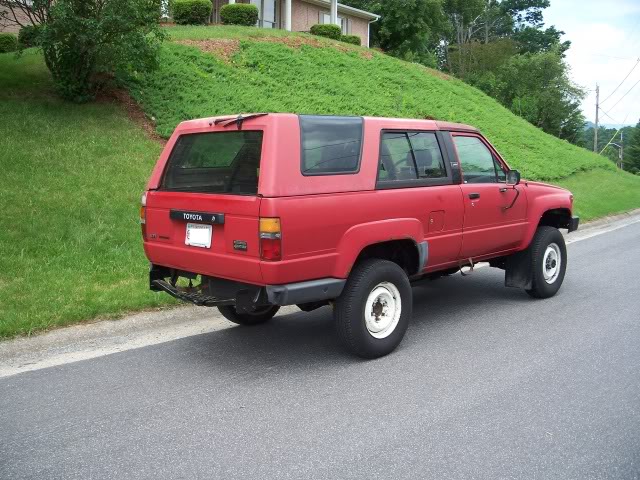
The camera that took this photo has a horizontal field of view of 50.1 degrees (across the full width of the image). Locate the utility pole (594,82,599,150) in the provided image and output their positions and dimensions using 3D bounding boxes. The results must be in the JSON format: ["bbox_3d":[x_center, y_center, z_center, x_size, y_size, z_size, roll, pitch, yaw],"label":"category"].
[{"bbox_3d":[31.480,-13.397,78.000,0.300,9.200,0.300,-1,7,0],"label":"utility pole"}]

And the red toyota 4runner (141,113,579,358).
[{"bbox_3d":[0.696,-0.190,6.329,1.720,1.770,4.420,6,10,44],"label":"red toyota 4runner"}]

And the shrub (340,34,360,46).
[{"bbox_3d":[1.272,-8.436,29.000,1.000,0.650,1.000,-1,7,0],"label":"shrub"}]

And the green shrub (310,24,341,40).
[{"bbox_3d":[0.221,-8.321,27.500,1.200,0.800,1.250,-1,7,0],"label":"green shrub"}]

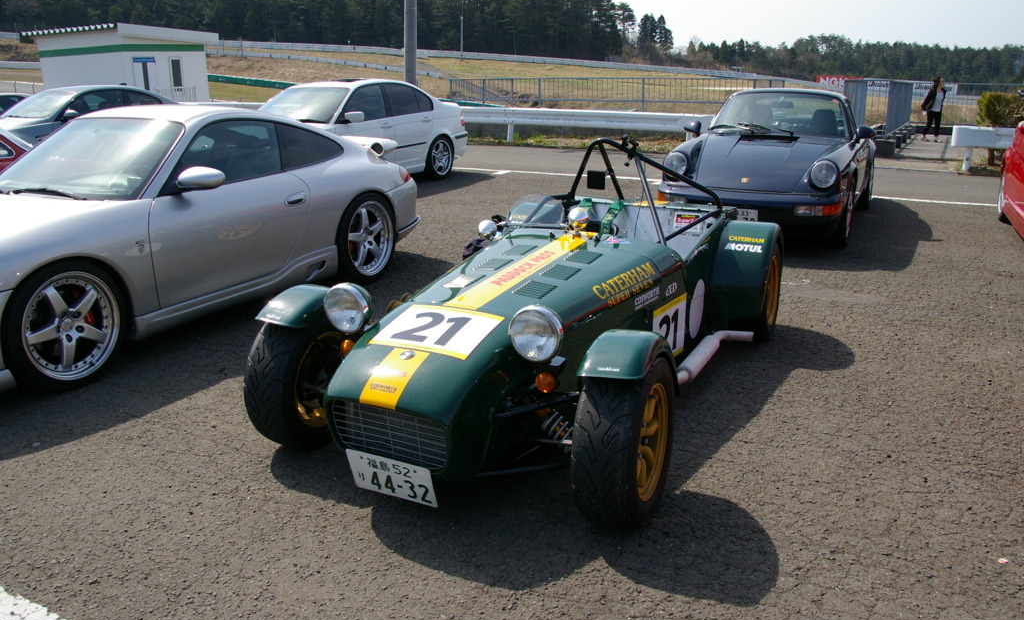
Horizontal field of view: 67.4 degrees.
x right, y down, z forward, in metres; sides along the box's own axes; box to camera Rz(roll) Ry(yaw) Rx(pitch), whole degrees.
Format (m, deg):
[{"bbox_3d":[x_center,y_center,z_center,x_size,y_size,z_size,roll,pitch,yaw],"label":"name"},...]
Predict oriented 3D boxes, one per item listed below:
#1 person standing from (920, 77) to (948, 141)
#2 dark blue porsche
[{"bbox_3d":[10.720,-5.113,19.445,0.500,1.610,0.480,-12,20,-35],"label":"person standing"},{"bbox_3d":[2.899,-1.641,8.169,1.680,1.320,4.250,9,19,28],"label":"dark blue porsche"}]

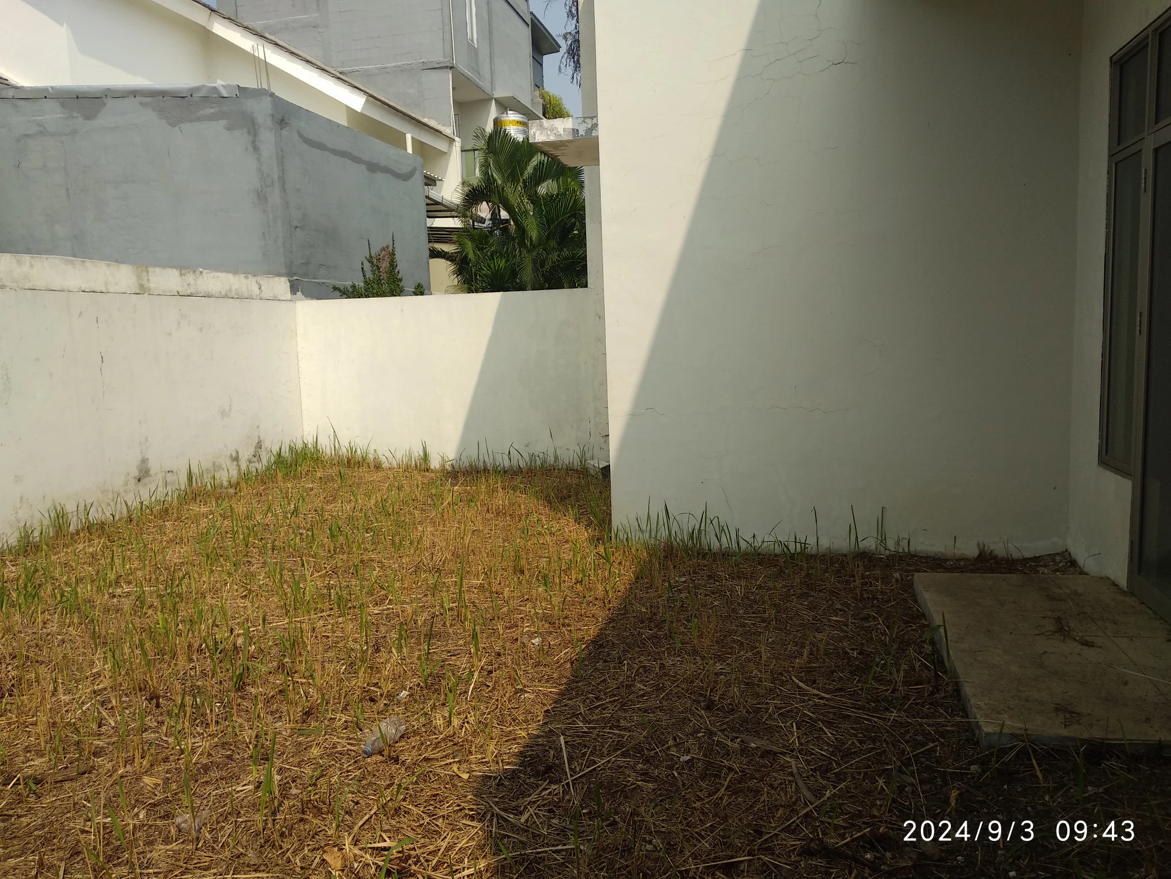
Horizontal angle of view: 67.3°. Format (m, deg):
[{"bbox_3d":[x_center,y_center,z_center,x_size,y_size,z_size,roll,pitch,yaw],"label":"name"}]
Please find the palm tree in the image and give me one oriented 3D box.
[{"bbox_3d":[-1.017,-2.469,13.812,2.700,4.723,2.700,-1,6,0],"label":"palm tree"}]

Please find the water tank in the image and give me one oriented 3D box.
[{"bbox_3d":[-1.657,-6.767,19.882,0.830,1.250,0.830,-1,6,0],"label":"water tank"}]

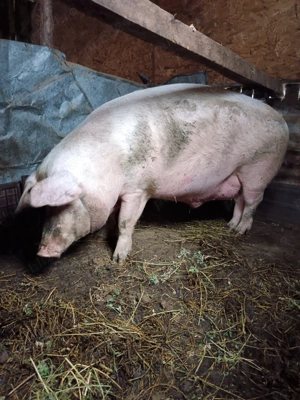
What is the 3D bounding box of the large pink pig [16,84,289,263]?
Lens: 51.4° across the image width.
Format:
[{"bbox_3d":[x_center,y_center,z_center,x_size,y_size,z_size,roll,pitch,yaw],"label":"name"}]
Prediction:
[{"bbox_3d":[0.123,-0.165,1.810,1.560,0.900,0.520,-8,21,-23],"label":"large pink pig"}]

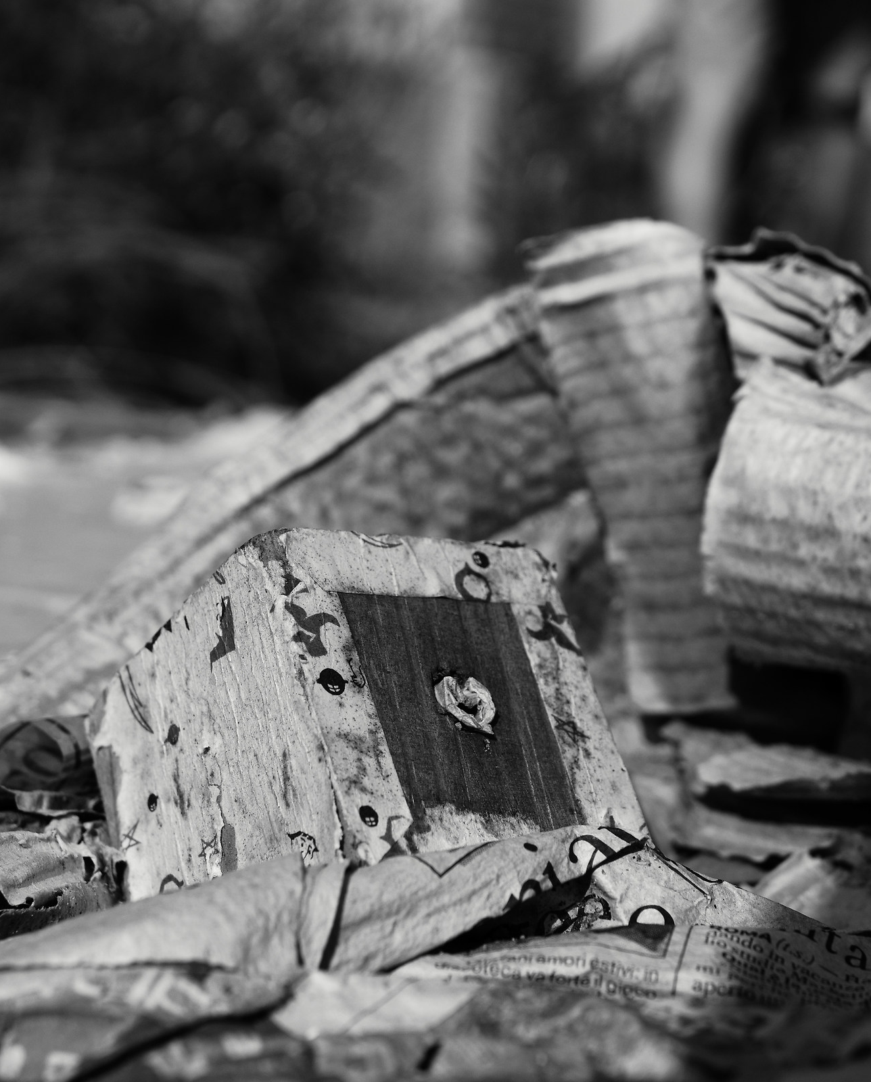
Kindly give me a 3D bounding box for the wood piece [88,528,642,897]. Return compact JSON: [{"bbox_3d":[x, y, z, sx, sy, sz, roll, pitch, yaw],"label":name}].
[{"bbox_3d":[-0.014,0.049,0.464,0.068,0.072,0.073,4,-30,-37],"label":"wood piece"}]

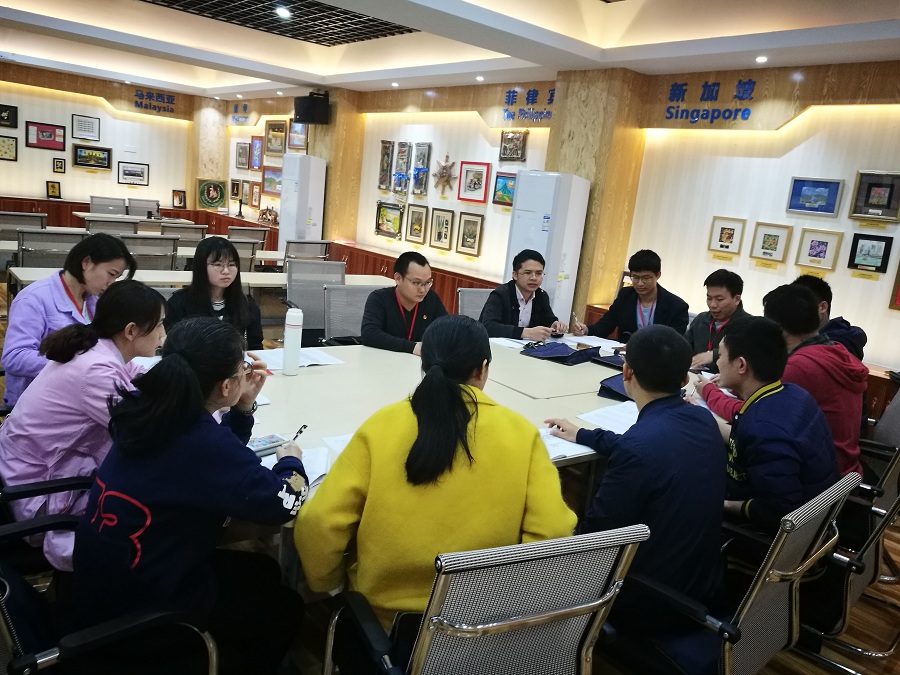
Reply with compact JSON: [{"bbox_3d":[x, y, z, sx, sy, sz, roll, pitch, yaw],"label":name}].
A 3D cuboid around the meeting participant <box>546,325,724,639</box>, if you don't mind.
[{"bbox_3d":[0.419,0.538,2.105,0.520,1.220,0.700,-1,14,-30],"label":"meeting participant"}]

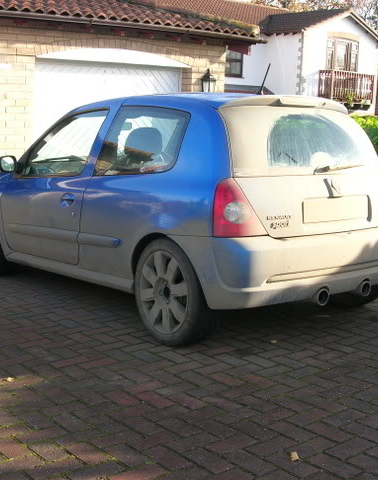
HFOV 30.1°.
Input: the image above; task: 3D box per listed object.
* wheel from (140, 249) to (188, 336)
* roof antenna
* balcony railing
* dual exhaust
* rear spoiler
[{"bbox_3d":[-0.062,0.273,3.732,0.190,0.440,0.440,-6,9,-37],"label":"wheel"},{"bbox_3d":[0.435,-0.919,4.064,0.025,0.190,0.030,-6,32,-37],"label":"roof antenna"},{"bbox_3d":[5.480,-5.300,24.360,2.100,1.000,0.600,-4,9,-35],"label":"balcony railing"},{"bbox_3d":[0.793,0.274,3.747,0.420,0.088,0.130,-6,9,-37],"label":"dual exhaust"},{"bbox_3d":[0.559,-0.749,3.922,0.990,0.085,0.210,-6,9,-37],"label":"rear spoiler"}]

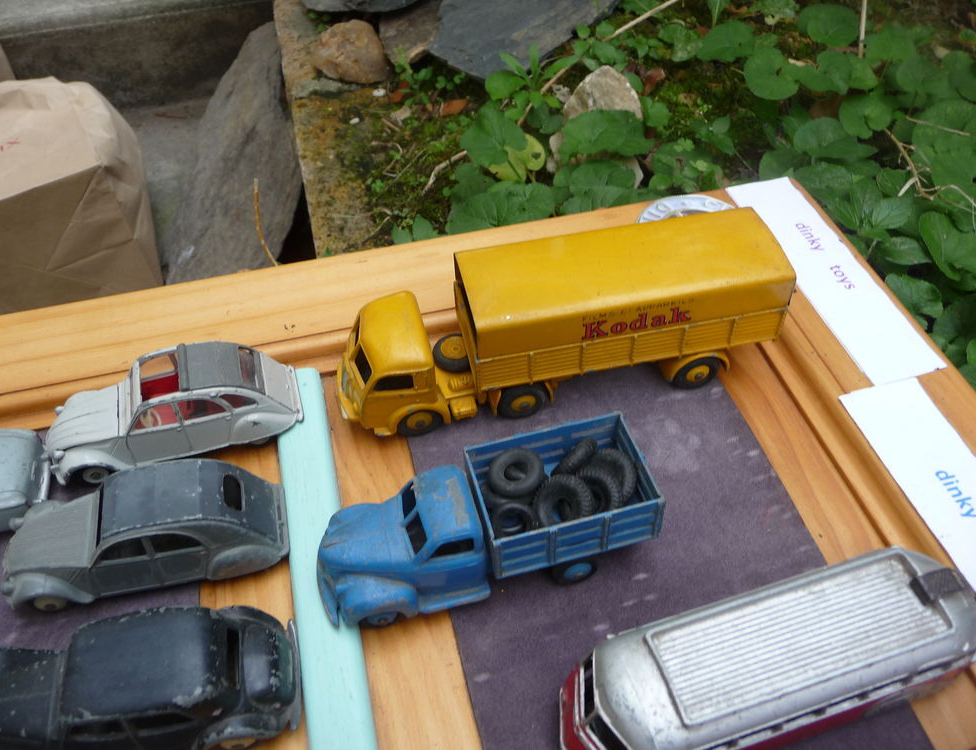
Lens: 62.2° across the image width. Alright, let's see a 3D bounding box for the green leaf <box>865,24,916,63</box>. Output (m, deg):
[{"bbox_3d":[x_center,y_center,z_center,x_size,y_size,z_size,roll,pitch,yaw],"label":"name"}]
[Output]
[{"bbox_3d":[0.323,-0.266,0.649,0.041,0.012,0.039,-36,65,-8],"label":"green leaf"}]

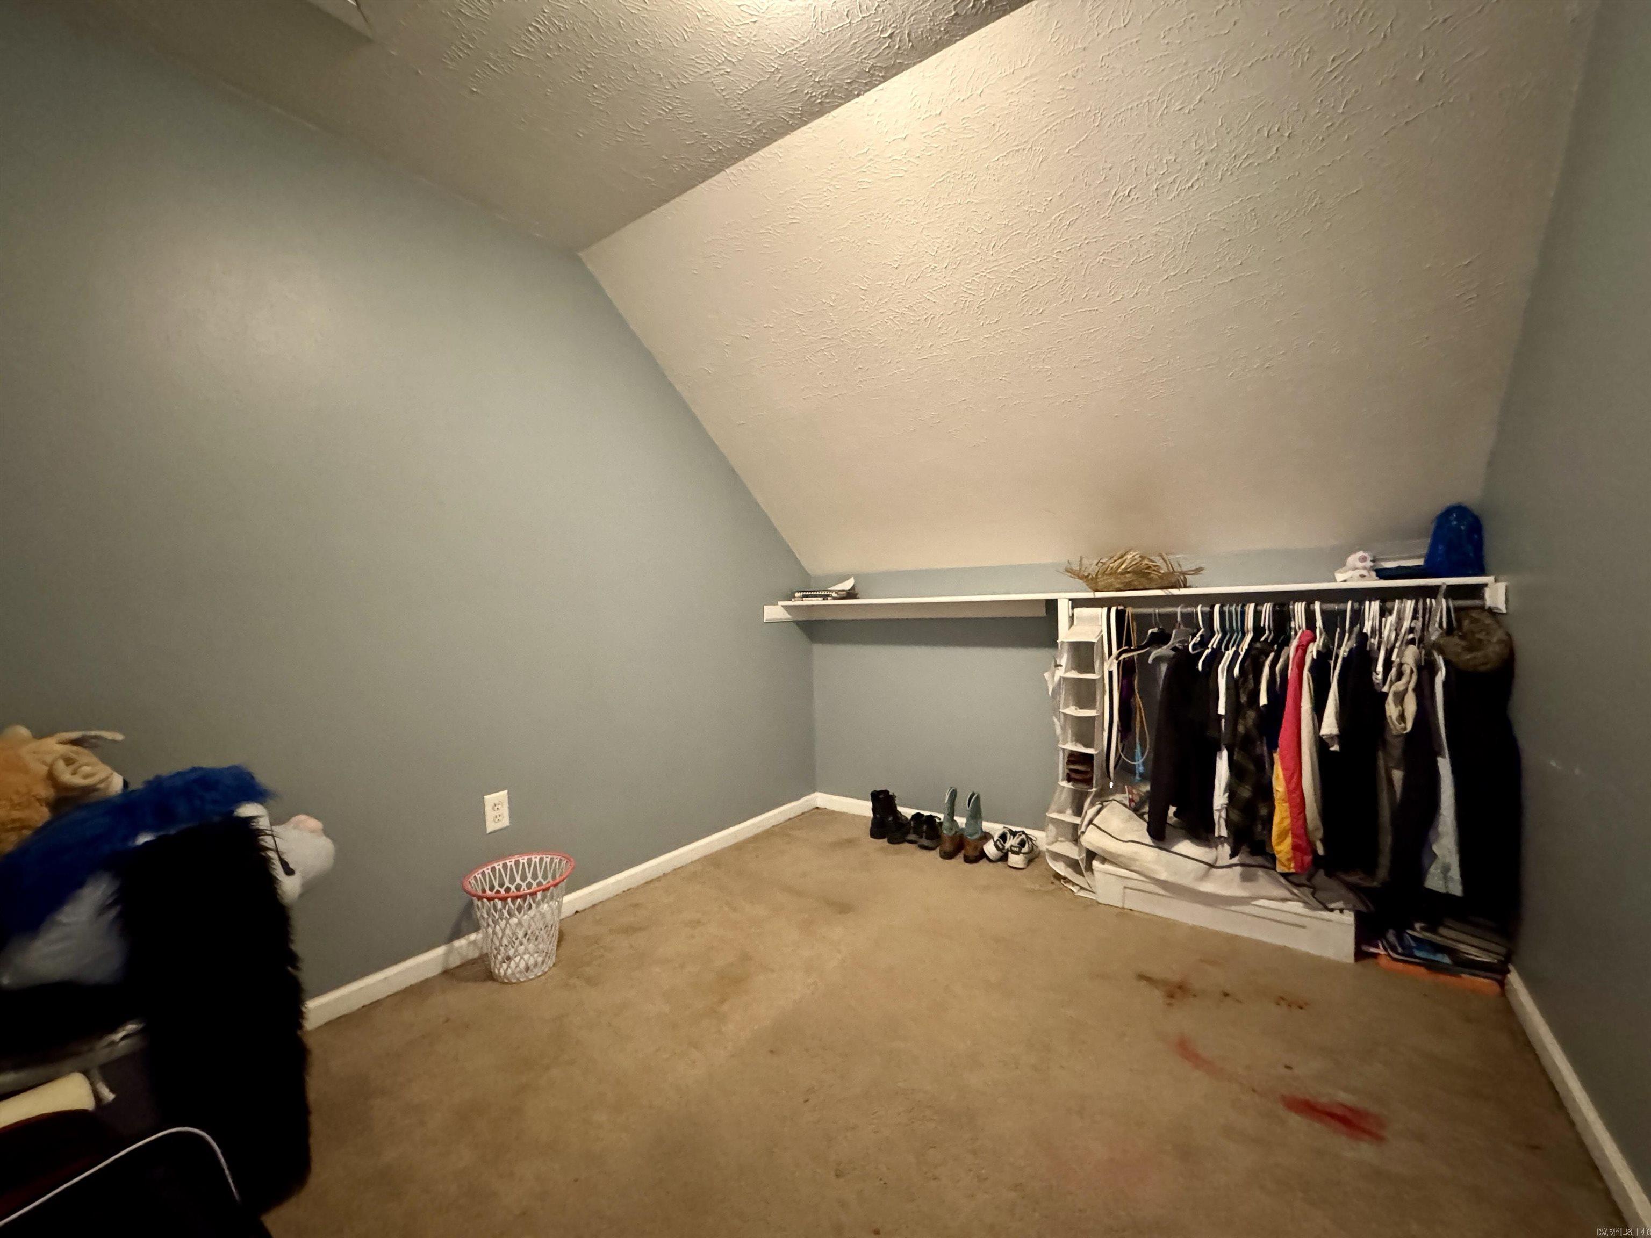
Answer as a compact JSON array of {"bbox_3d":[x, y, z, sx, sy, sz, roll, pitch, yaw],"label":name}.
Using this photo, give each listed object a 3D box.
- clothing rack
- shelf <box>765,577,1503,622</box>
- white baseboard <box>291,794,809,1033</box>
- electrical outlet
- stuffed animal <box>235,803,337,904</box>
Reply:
[{"bbox_3d":[1.361,0.422,2.190,1.198,1.050,0.460,-1,1,36],"label":"clothing rack"},{"bbox_3d":[0.840,-0.052,2.599,2.509,0.094,0.369,-1,1,36],"label":"shelf"},{"bbox_3d":[-0.700,0.979,2.568,0.016,0.076,2.270,-1,1,36],"label":"white baseboard"},{"bbox_3d":[-1.035,0.609,2.108,0.009,0.115,0.071,-1,1,36],"label":"electrical outlet"},{"bbox_3d":[-1.105,0.466,1.303,0.190,0.190,0.240,-1,1,45],"label":"stuffed animal"}]

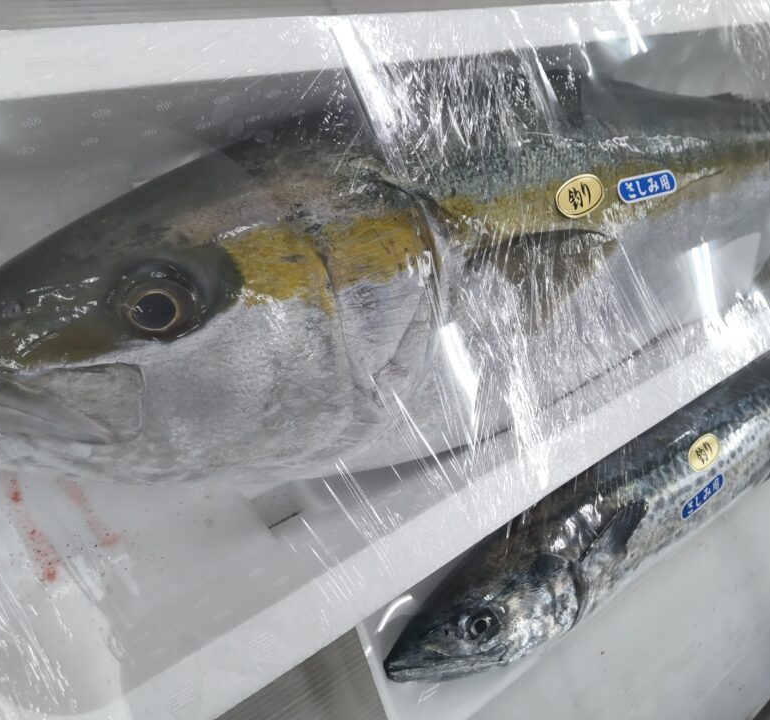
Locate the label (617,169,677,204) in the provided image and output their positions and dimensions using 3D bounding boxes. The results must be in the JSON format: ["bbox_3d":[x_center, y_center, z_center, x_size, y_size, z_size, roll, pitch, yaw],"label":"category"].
[{"bbox_3d":[0.167,-0.110,0.422,0.061,0.002,0.018,-19,97,-32],"label":"label"}]

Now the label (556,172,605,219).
[{"bbox_3d":[0.113,-0.096,0.388,0.043,0.002,0.024,-25,100,-31],"label":"label"}]

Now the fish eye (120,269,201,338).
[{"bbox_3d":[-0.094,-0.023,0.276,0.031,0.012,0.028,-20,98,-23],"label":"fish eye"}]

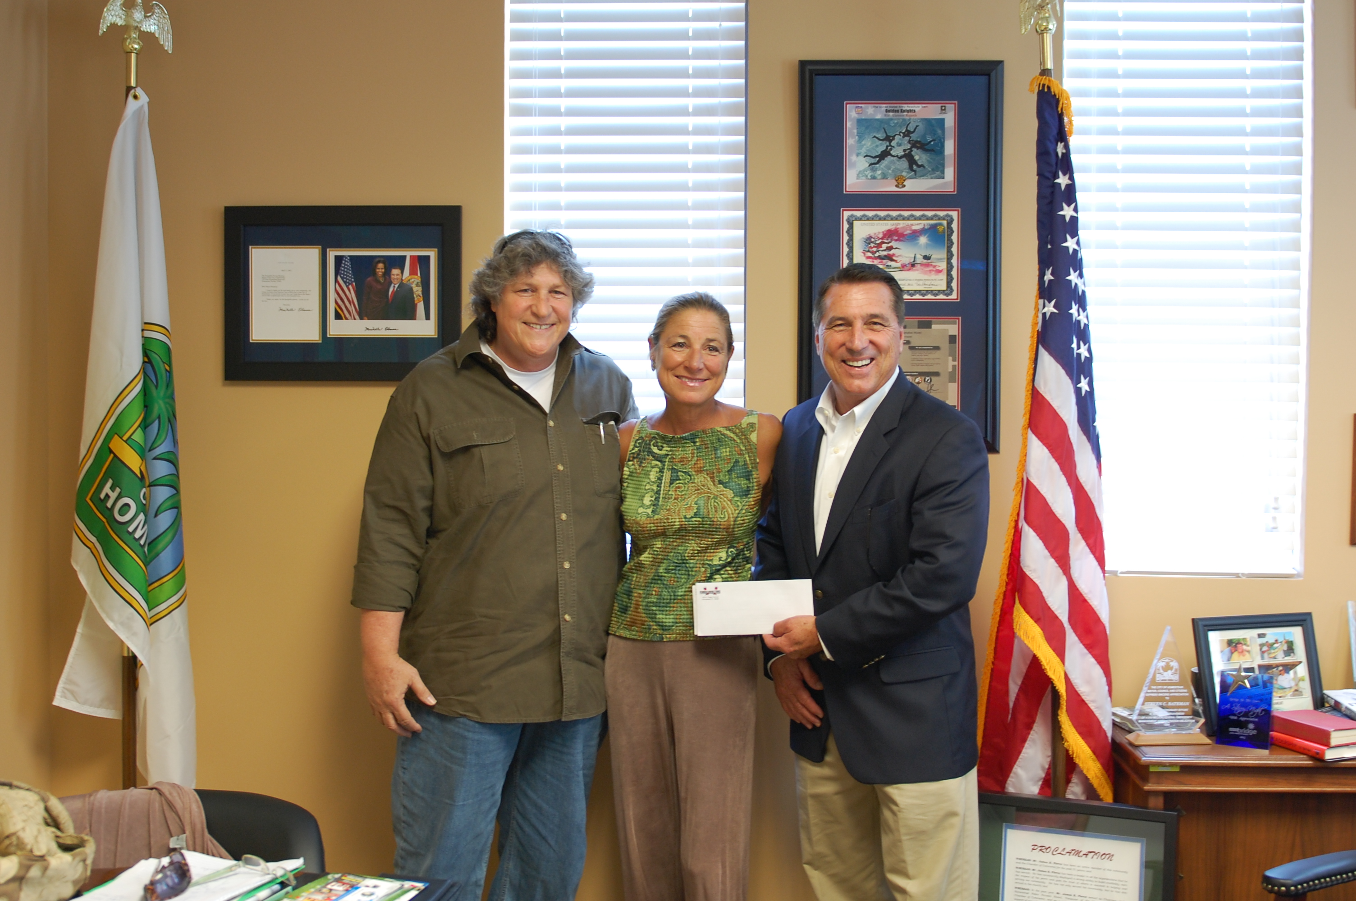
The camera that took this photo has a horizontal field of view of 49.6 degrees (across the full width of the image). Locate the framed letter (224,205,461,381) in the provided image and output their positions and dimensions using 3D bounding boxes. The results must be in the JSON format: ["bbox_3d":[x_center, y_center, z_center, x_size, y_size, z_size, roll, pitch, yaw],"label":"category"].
[{"bbox_3d":[-0.787,-0.369,3.450,0.557,0.412,0.028,0,1,2],"label":"framed letter"}]

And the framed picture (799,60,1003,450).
[{"bbox_3d":[0.518,-0.450,3.425,0.474,0.915,0.030,0,1,2],"label":"framed picture"}]

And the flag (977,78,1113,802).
[{"bbox_3d":[0.768,0.012,3.070,0.275,1.550,0.210,0,1,6],"label":"flag"}]

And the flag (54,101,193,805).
[{"bbox_3d":[-1.180,-0.010,3.130,0.285,1.500,0.210,0,1,-6],"label":"flag"}]

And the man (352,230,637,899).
[{"bbox_3d":[-0.340,0.472,2.880,0.610,1.800,0.410,0,1,-28],"label":"man"}]

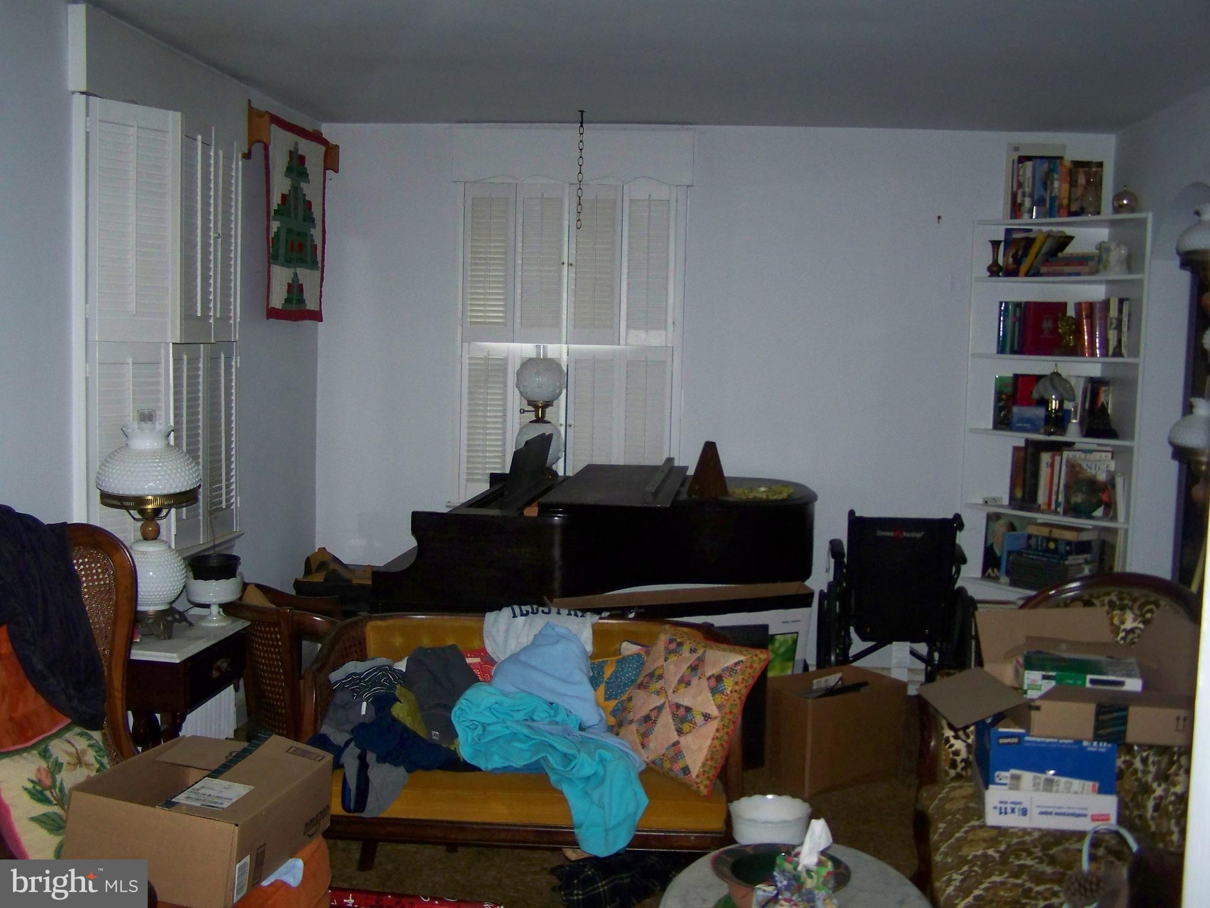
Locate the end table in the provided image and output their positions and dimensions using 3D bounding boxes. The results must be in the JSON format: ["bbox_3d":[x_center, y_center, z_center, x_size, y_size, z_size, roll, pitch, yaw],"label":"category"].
[{"bbox_3d":[-1.358,0.896,3.978,0.420,0.720,0.550,2,5,5],"label":"end table"}]

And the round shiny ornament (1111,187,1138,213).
[{"bbox_3d":[2.240,-1.087,5.722,0.115,0.132,0.115,2,5,5],"label":"round shiny ornament"}]

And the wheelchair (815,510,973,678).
[{"bbox_3d":[1.147,0.646,5.215,0.630,0.915,0.920,2,4,7],"label":"wheelchair"}]

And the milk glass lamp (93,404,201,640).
[{"bbox_3d":[-1.186,0.175,3.466,0.275,0.595,0.275,2,4,5],"label":"milk glass lamp"}]

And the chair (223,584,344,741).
[{"bbox_3d":[-1.084,0.833,4.655,0.520,0.740,0.540,1,5,-10],"label":"chair"}]

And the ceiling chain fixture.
[{"bbox_3d":[-0.107,-1.255,5.900,0.030,0.525,0.030,2,5,5],"label":"ceiling chain fixture"}]

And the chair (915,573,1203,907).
[{"bbox_3d":[1.208,0.790,3.134,0.740,0.950,0.850,4,5,27],"label":"chair"}]

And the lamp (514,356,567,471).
[{"bbox_3d":[-0.298,-0.182,6.163,0.235,0.610,0.235,2,5,5],"label":"lamp"}]

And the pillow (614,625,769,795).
[{"bbox_3d":[0.194,0.638,3.340,0.380,0.385,0.130,17,-12,34],"label":"pillow"}]

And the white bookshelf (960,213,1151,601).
[{"bbox_3d":[1.952,0.026,5.563,0.420,2.020,0.810,-2,6,-40],"label":"white bookshelf"}]

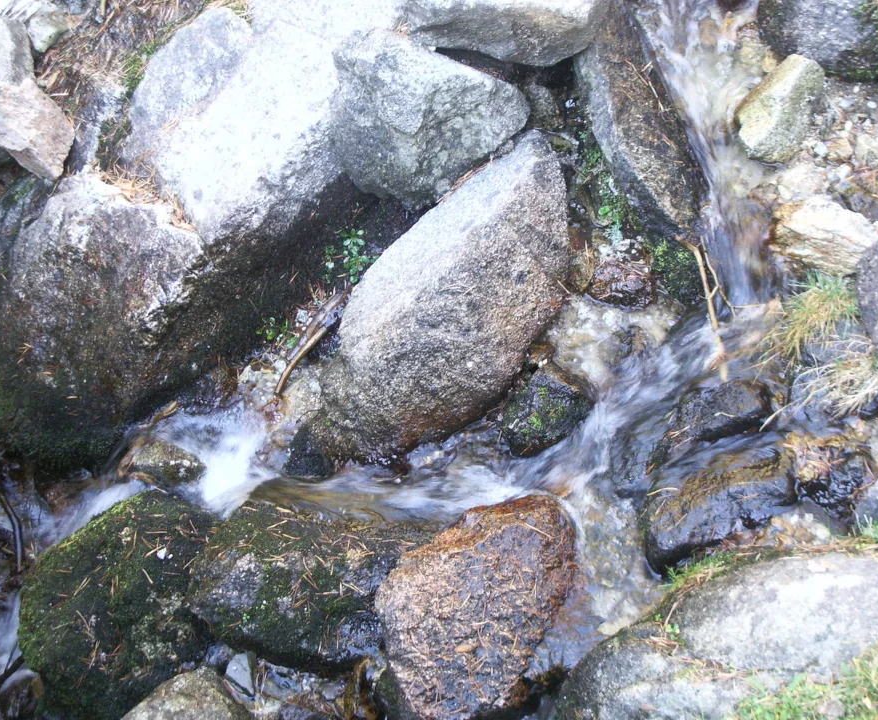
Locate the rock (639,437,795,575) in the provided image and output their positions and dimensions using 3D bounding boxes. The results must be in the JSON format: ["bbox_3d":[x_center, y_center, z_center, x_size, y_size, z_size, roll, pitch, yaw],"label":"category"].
[{"bbox_3d":[0.417,0.217,2.550,0.240,0.150,0.170,-18,47,-18],"label":"rock"}]

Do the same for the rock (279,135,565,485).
[{"bbox_3d":[-0.005,-0.095,3.050,0.300,0.350,0.650,29,67,29],"label":"rock"}]

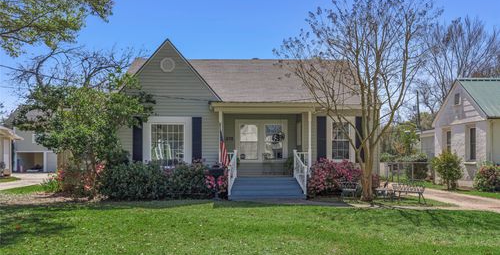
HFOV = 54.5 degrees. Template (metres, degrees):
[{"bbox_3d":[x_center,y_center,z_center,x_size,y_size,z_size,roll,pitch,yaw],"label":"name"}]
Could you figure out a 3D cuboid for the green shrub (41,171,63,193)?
[{"bbox_3d":[-8.579,2.377,21.000,0.950,0.950,0.900,0,-2,0],"label":"green shrub"}]

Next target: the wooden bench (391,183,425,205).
[{"bbox_3d":[5.367,2.228,16.400,0.550,0.700,1.300,2,-3,-44],"label":"wooden bench"}]

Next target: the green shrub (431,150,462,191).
[{"bbox_3d":[9.301,2.035,23.000,1.500,1.800,1.450,0,-2,0],"label":"green shrub"}]

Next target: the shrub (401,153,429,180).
[{"bbox_3d":[11.172,2.683,33.000,1.900,1.800,1.800,0,-2,0],"label":"shrub"}]

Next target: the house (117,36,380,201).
[{"bbox_3d":[-0.100,-0.200,21.800,10.000,6.050,9.200,0,-2,-2],"label":"house"}]

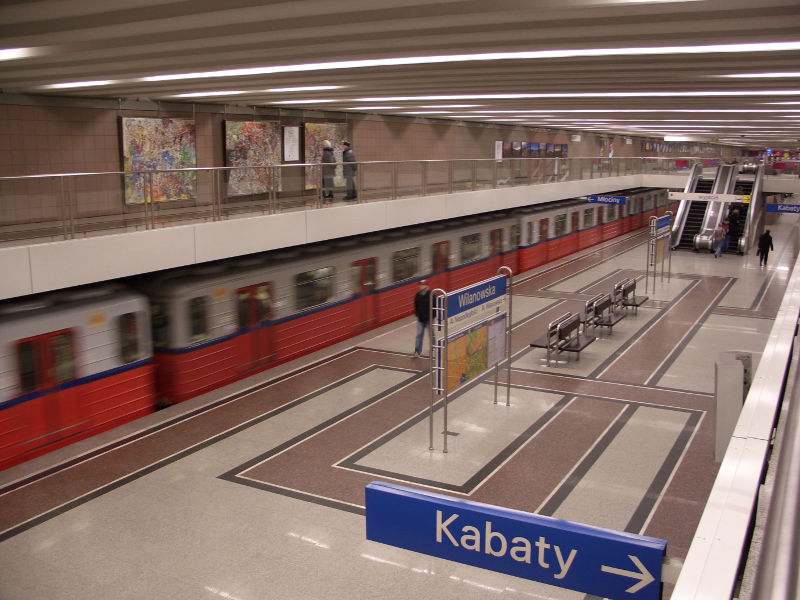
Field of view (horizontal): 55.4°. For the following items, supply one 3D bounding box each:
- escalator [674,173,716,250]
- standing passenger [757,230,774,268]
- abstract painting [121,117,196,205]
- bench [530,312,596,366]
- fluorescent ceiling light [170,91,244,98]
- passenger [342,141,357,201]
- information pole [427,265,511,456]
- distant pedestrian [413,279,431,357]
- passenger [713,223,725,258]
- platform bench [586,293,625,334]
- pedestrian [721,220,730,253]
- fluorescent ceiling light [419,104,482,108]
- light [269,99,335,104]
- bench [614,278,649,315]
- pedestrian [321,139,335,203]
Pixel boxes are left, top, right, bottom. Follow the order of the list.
[{"bbox_3d":[16.192,-5.165,40.449,1.650,4.160,8.400,6,13,29],"label":"escalator"},{"bbox_3d":[15.924,-2.266,33.230,0.580,1.660,0.400,6,12,30],"label":"standing passenger"},{"bbox_3d":[-5.716,-3.328,18.168,0.100,1.930,2.240,6,13,29],"label":"abstract painting"},{"bbox_3d":[3.790,0.925,17.471,1.130,0.930,1.460,6,13,29],"label":"bench"},{"bbox_3d":[-4.172,-4.493,16.681,2.250,0.100,0.150,6,13,29],"label":"fluorescent ceiling light"},{"bbox_3d":[-1.480,-3.831,22.658,0.380,1.680,0.520,0,11,0],"label":"passenger"},{"bbox_3d":[1.290,0.941,13.386,0.330,2.700,2.720,6,12,30],"label":"information pole"},{"bbox_3d":[0.577,0.436,17.757,0.550,1.770,0.420,9,14,37],"label":"distant pedestrian"},{"bbox_3d":[15.046,-2.778,35.916,0.480,1.670,0.450,8,14,40],"label":"passenger"},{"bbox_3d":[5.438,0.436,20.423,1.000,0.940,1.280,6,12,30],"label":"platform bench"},{"bbox_3d":[15.818,-3.105,37.008,0.500,1.680,0.420,6,12,30],"label":"pedestrian"},{"bbox_3d":[1.381,-5.275,20.754,1.700,0.100,0.150,6,13,29],"label":"fluorescent ceiling light"},{"bbox_3d":[-2.557,-5.166,19.900,1.900,0.100,0.160,6,12,30],"label":"light"},{"bbox_3d":[6.712,-0.059,22.560,1.130,0.930,1.460,6,13,29],"label":"bench"},{"bbox_3d":[-2.062,-3.750,22.000,0.380,1.680,0.450,3,12,21],"label":"pedestrian"}]

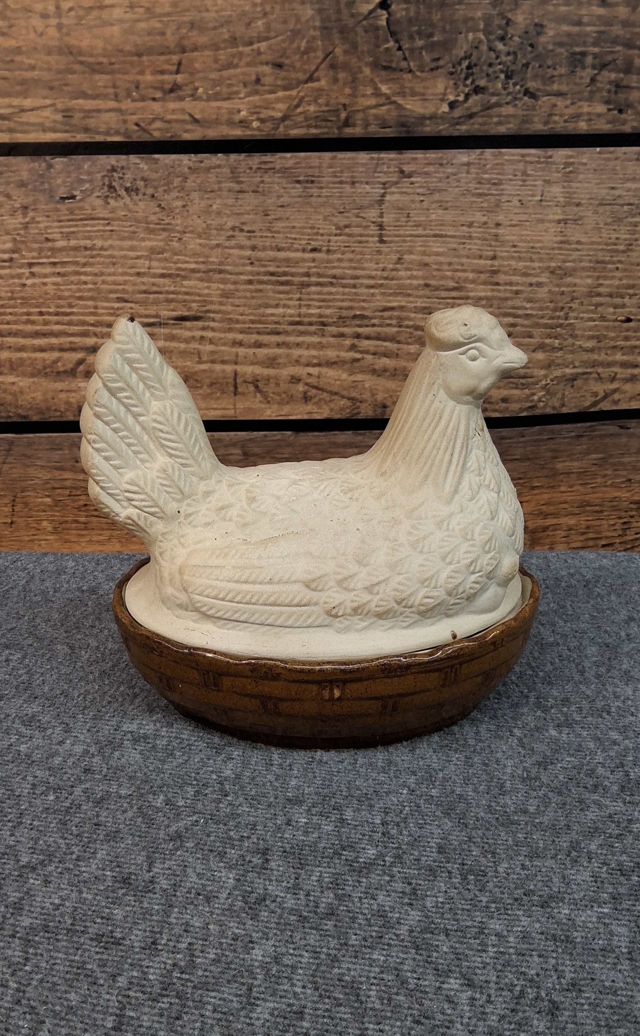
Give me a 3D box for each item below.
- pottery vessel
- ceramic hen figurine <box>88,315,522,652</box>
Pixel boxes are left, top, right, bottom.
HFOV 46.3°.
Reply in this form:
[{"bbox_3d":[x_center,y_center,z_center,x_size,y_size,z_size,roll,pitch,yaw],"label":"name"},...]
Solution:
[{"bbox_3d":[0.004,0.060,0.399,0.213,0.068,0.134,-2,28,-3],"label":"pottery vessel"},{"bbox_3d":[-0.002,-0.025,0.354,0.214,0.147,0.124,-2,28,-3],"label":"ceramic hen figurine"}]

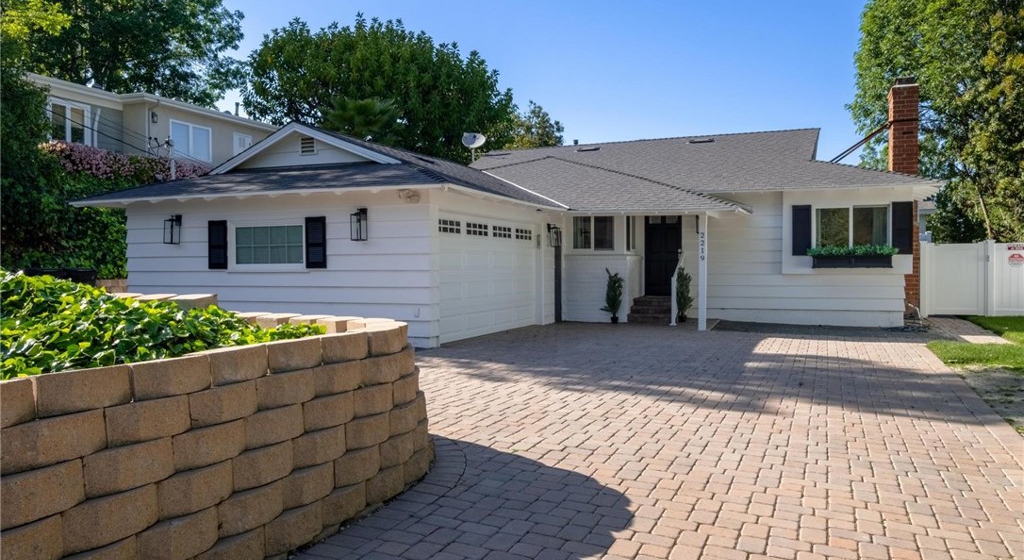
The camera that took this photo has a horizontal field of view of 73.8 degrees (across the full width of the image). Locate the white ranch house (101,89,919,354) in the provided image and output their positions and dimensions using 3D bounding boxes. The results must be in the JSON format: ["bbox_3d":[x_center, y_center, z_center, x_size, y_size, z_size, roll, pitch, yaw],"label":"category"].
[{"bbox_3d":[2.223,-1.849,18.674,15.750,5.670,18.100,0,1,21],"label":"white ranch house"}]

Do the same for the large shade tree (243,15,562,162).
[{"bbox_3d":[-5.000,-5.450,29.500,13.000,11.500,12.000,0,1,21],"label":"large shade tree"}]

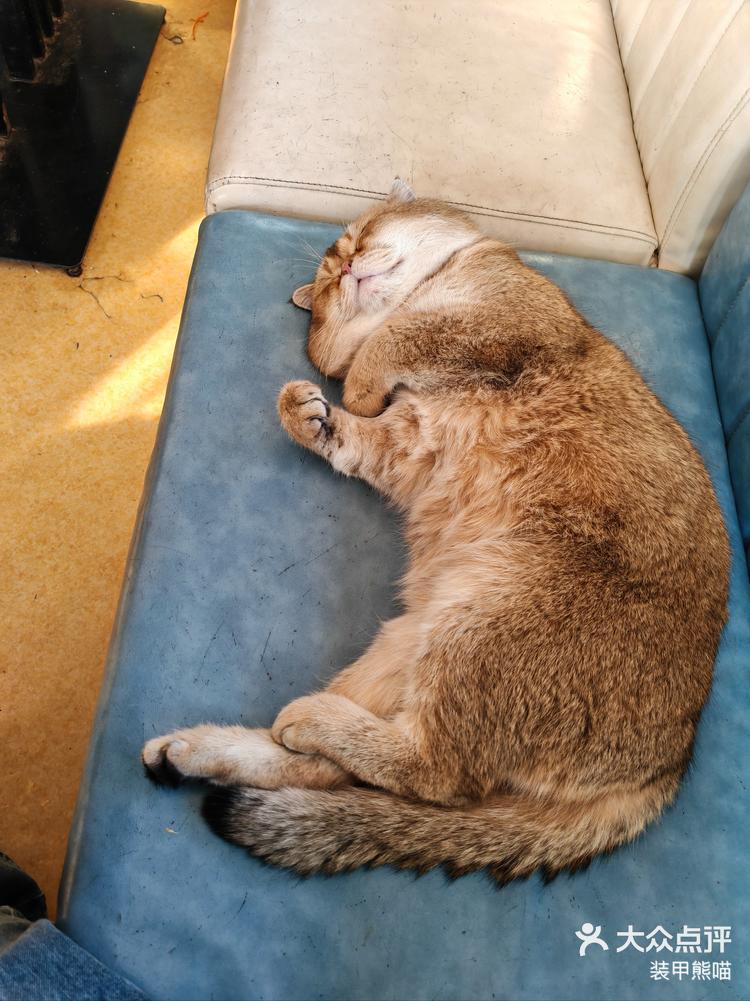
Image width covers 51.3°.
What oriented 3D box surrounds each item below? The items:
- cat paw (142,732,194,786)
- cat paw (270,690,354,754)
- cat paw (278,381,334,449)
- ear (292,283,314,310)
[{"bbox_3d":[-0.137,0.171,0.517,0.035,0.033,0.034,5,64,-6],"label":"cat paw"},{"bbox_3d":[-0.041,0.144,0.507,0.050,0.036,0.037,18,63,1],"label":"cat paw"},{"bbox_3d":[-0.055,-0.070,0.632,0.040,0.038,0.050,-18,69,-16],"label":"cat paw"},{"bbox_3d":[-0.064,-0.182,0.695,0.024,0.012,0.027,3,64,-13],"label":"ear"}]

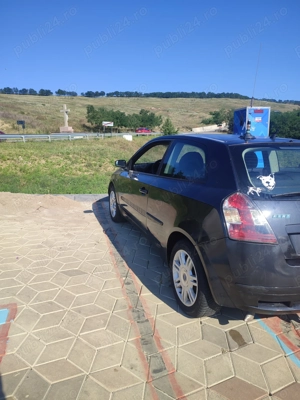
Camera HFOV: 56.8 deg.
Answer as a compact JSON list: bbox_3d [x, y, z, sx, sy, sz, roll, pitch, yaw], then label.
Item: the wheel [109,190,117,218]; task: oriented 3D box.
[{"bbox_3d":[-0.532,0.069,4.553,0.190,0.440,0.440,-4,13,-20],"label":"wheel"}]

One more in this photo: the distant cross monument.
[{"bbox_3d":[-16.979,-16.670,57.000,2.400,5.650,1.400,8,14,29],"label":"distant cross monument"}]

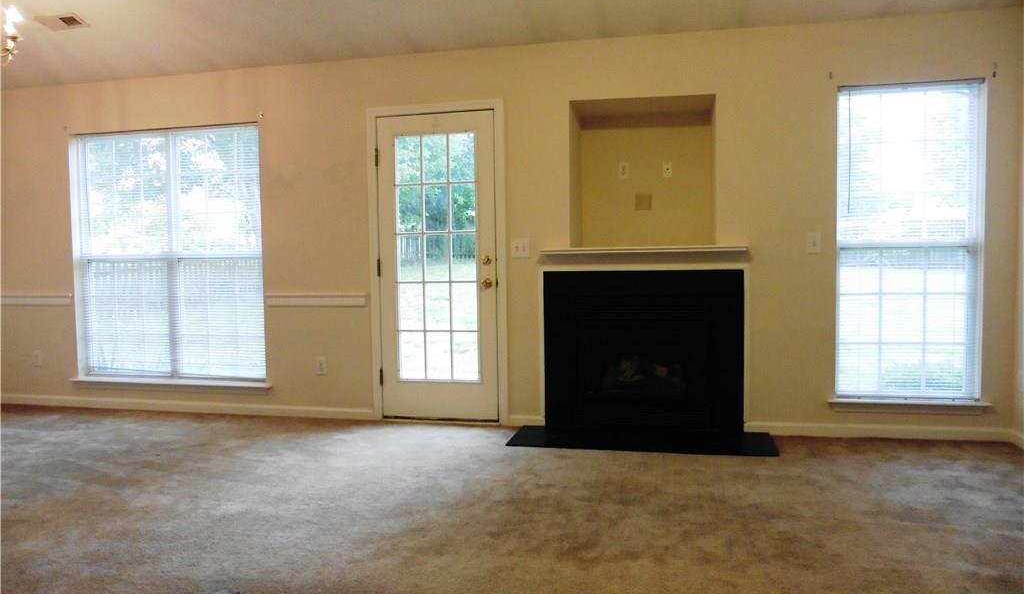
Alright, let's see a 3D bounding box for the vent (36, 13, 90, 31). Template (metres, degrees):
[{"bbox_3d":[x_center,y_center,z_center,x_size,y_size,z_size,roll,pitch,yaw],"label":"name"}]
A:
[{"bbox_3d":[-2.850,-1.740,4.510,0.295,0.022,0.148,0,-14,12],"label":"vent"}]

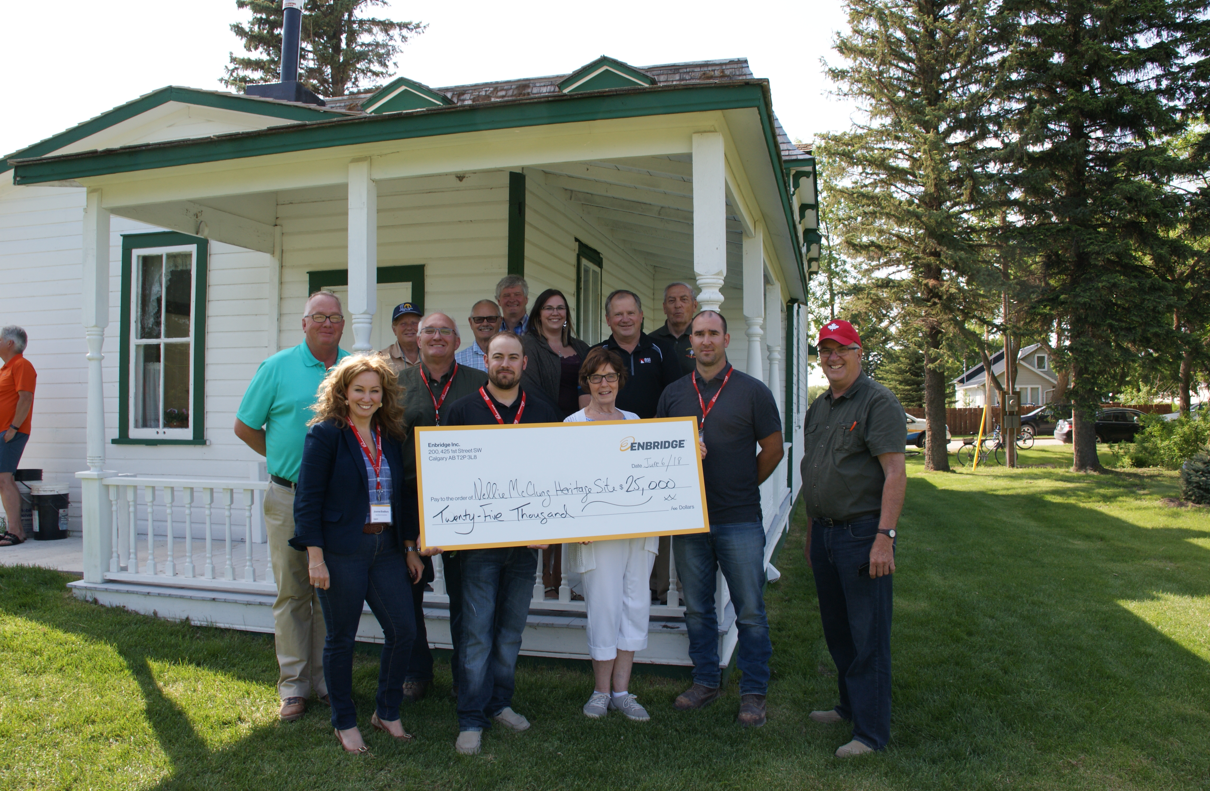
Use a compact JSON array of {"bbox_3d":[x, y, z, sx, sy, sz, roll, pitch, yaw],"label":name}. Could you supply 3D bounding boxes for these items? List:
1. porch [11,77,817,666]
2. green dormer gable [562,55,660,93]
[{"bbox_3d":[-0.396,-0.027,8.531,4.400,2.920,7.790,-1,-1,15],"label":"porch"},{"bbox_3d":[0.077,-4.580,13.400,1.470,0.580,0.750,0,-1,14],"label":"green dormer gable"}]

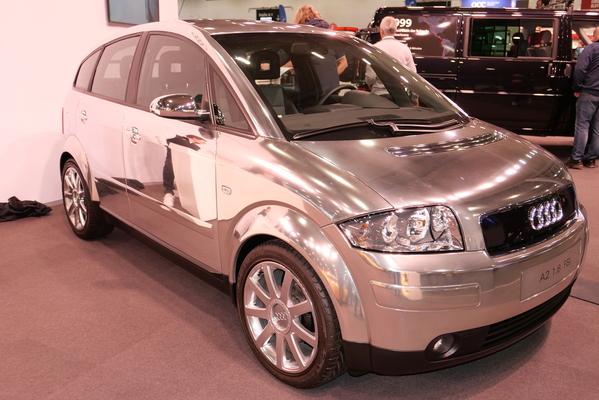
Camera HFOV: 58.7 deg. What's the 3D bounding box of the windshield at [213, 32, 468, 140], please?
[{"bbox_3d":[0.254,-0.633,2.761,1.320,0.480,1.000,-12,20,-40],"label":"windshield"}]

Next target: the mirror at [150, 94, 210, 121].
[{"bbox_3d":[-0.537,-0.418,2.393,0.225,0.120,0.145,-12,20,-40],"label":"mirror"}]

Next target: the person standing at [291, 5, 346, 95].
[{"bbox_3d":[0.176,-0.865,4.927,0.470,1.761,0.340,4,15,12],"label":"person standing"}]

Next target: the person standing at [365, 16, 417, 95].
[{"bbox_3d":[0.959,-1.073,5.774,0.490,1.737,0.310,0,15,-3],"label":"person standing"}]

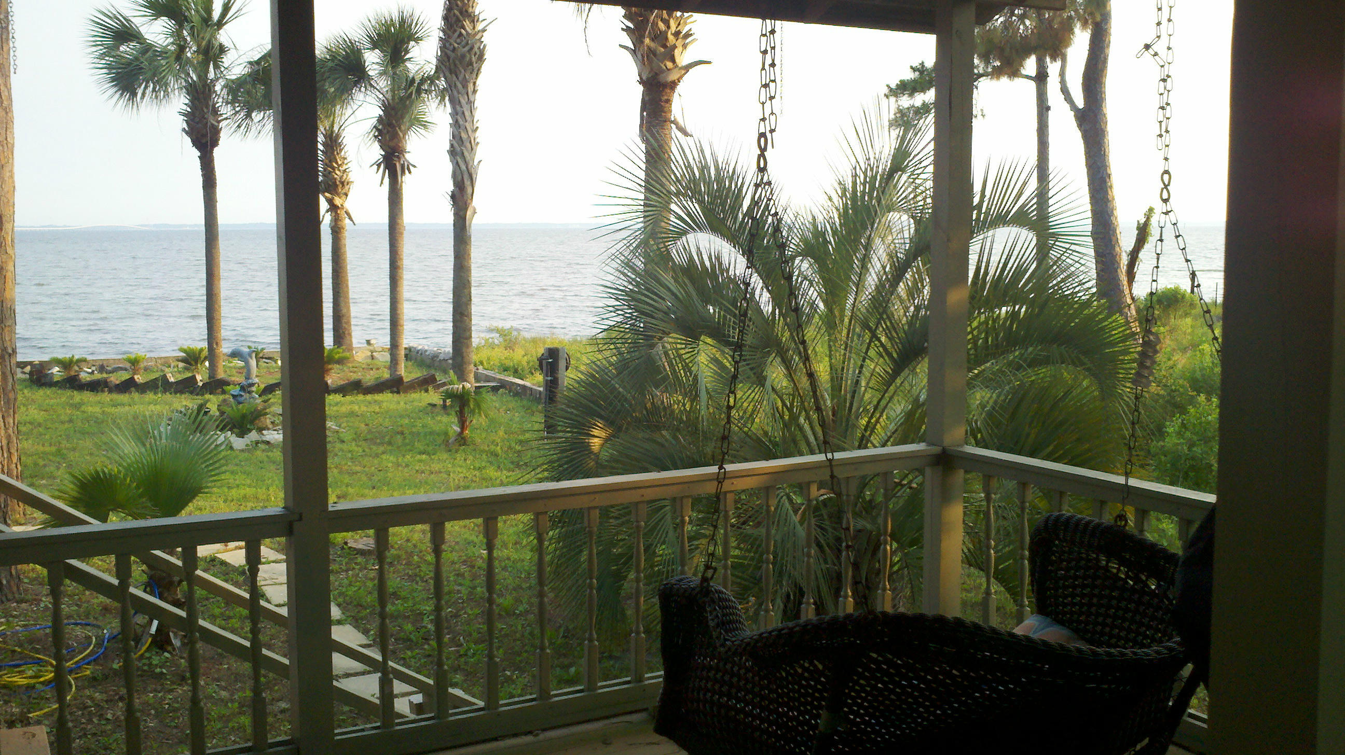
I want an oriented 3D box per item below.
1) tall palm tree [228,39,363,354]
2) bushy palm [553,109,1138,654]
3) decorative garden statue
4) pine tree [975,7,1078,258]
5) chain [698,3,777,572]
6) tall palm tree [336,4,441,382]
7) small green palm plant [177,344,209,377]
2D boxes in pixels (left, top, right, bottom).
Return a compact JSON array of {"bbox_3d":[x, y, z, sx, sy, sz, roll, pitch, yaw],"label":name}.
[{"bbox_3d":[-8.492,-4.196,25.461,3.500,7.650,3.500,0,8,0],"label":"tall palm tree"},{"bbox_3d":[1.282,0.048,8.390,4.400,4.140,4.400,0,8,0],"label":"bushy palm"},{"bbox_3d":[-7.536,-0.044,18.779,0.520,1.025,0.420,-2,8,-14],"label":"decorative garden statue"},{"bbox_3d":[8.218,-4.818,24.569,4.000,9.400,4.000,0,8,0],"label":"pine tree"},{"bbox_3d":[0.136,-0.196,2.443,0.110,1.420,0.280,-4,9,-26],"label":"chain"},{"bbox_3d":[-6.036,-3.862,22.883,2.600,7.802,2.600,0,8,0],"label":"tall palm tree"},{"bbox_3d":[-10.406,-0.364,23.177,0.700,0.688,0.700,0,8,0],"label":"small green palm plant"}]

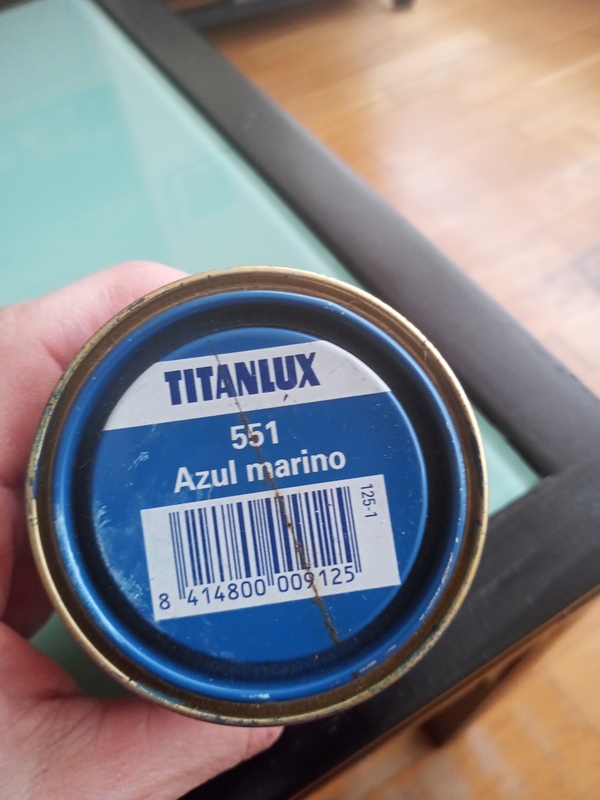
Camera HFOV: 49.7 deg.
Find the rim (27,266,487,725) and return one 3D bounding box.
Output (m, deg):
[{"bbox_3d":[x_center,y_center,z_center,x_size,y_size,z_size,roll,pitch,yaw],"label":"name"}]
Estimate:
[{"bbox_3d":[-0.005,0.013,0.088,0.062,0.005,0.062,0,89,-1],"label":"rim"}]

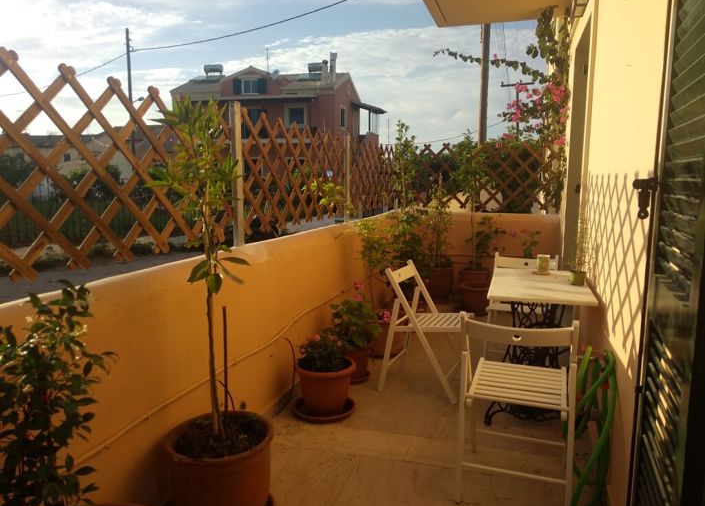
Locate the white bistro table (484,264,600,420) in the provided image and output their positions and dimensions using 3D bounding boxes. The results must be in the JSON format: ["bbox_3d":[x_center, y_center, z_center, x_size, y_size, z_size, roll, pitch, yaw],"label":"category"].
[{"bbox_3d":[1.026,0.532,2.950,0.495,0.735,0.840,2,8,17],"label":"white bistro table"}]

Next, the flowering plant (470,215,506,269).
[{"bbox_3d":[1.412,-0.103,5.530,0.400,0.578,0.360,2,7,18],"label":"flowering plant"}]

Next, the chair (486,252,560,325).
[{"bbox_3d":[1.206,0.418,3.779,0.440,0.775,0.510,3,8,26],"label":"chair"}]

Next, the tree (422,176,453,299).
[{"bbox_3d":[0.891,-0.108,5.487,0.340,1.305,0.340,0,8,0],"label":"tree"}]

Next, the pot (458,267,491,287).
[{"bbox_3d":[1.257,0.373,5.453,0.310,0.360,0.310,0,8,0],"label":"pot"}]

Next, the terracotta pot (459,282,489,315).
[{"bbox_3d":[1.278,0.468,5.399,0.350,0.278,0.350,2,7,18],"label":"terracotta pot"}]

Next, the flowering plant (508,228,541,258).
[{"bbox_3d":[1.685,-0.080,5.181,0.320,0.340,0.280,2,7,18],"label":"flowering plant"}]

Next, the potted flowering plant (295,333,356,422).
[{"bbox_3d":[-0.158,0.684,3.056,0.345,0.450,0.345,-1,7,0],"label":"potted flowering plant"}]

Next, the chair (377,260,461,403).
[{"bbox_3d":[0.491,0.473,3.392,0.510,0.775,0.440,2,8,24],"label":"chair"}]

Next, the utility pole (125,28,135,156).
[{"bbox_3d":[-10.222,-5.816,24.432,0.200,8.600,0.200,0,8,0],"label":"utility pole"}]

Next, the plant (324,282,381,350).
[{"bbox_3d":[0.003,0.412,3.450,0.340,0.448,0.330,0,8,0],"label":"plant"}]

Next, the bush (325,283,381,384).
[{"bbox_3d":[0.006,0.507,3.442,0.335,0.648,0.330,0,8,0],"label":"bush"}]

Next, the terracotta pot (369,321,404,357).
[{"bbox_3d":[0.242,0.631,4.138,0.360,0.283,0.360,-1,7,0],"label":"terracotta pot"}]

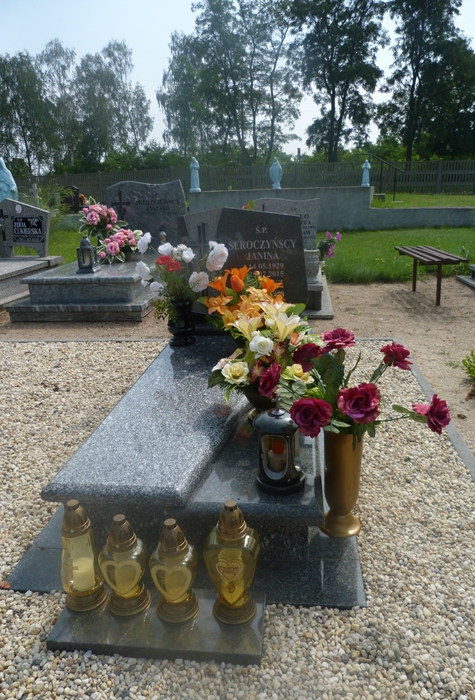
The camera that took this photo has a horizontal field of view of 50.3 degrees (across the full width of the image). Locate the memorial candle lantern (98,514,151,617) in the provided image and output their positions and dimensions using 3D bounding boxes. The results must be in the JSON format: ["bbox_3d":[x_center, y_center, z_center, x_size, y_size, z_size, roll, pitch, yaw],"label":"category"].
[{"bbox_3d":[-0.277,0.530,1.254,0.121,0.270,0.115,0,17,5],"label":"memorial candle lantern"}]

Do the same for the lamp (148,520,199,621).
[{"bbox_3d":[-0.175,0.593,1.380,0.128,0.286,0.118,0,18,7],"label":"lamp"}]

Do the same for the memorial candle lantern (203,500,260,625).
[{"bbox_3d":[-0.015,0.563,1.358,0.146,0.343,0.122,0,18,7],"label":"memorial candle lantern"}]

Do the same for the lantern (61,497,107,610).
[{"bbox_3d":[-0.445,0.571,1.424,0.122,0.324,0.115,2,18,13],"label":"lantern"}]

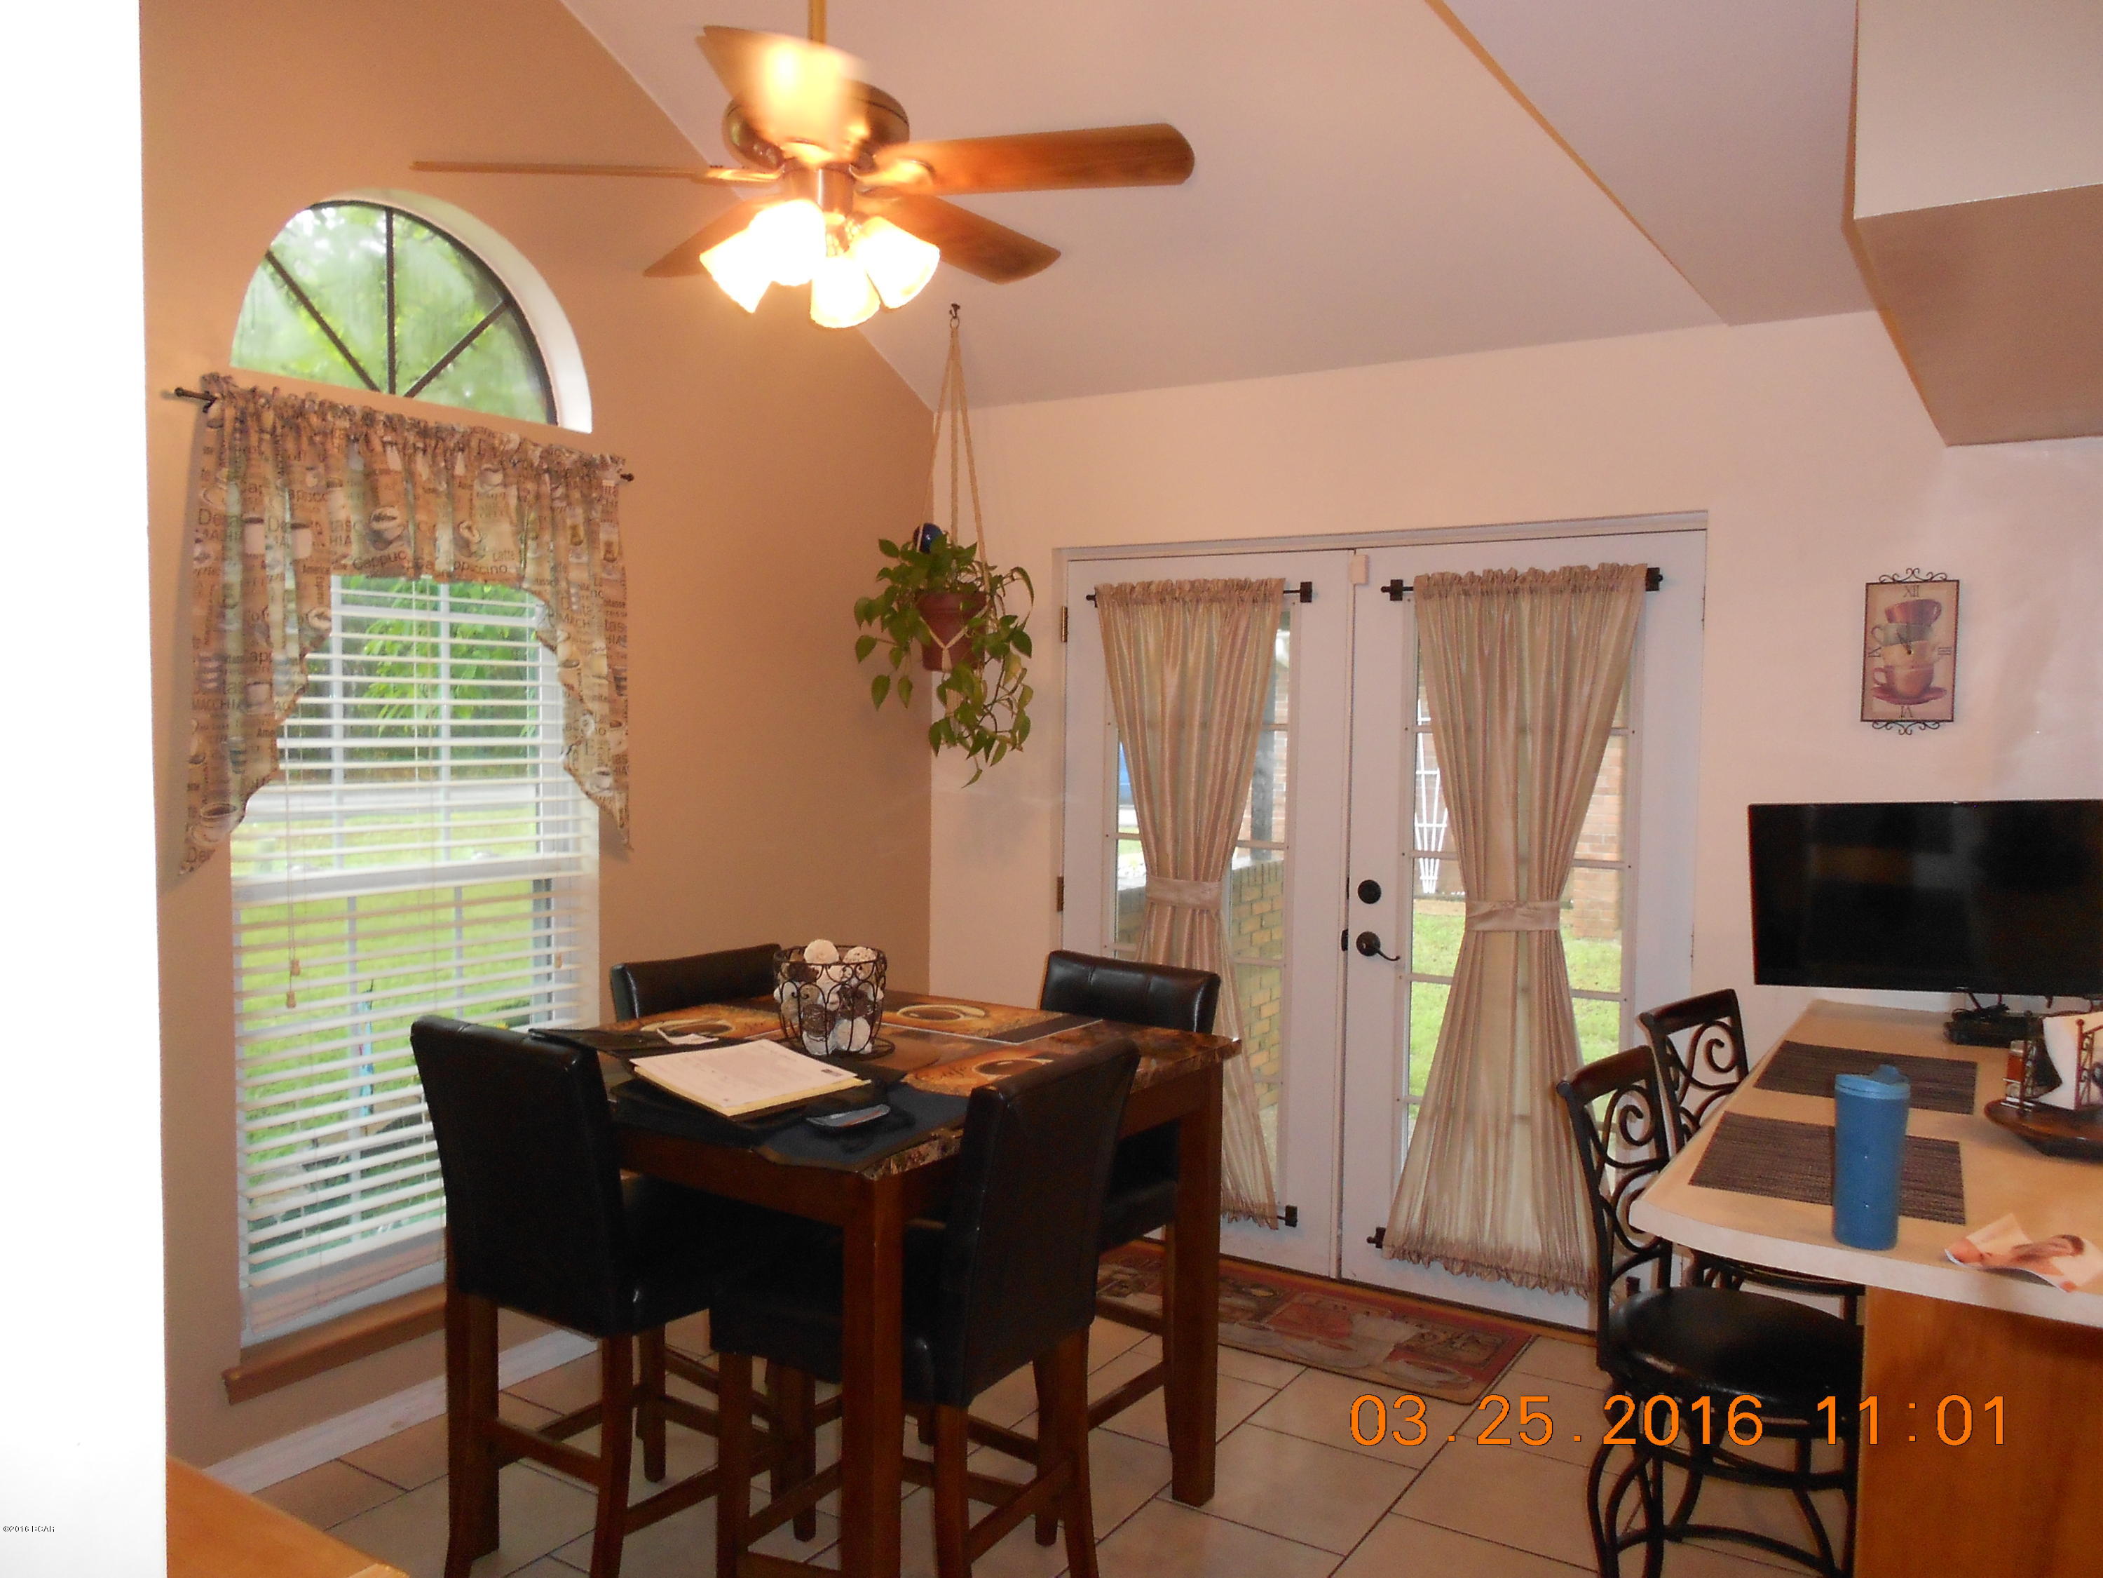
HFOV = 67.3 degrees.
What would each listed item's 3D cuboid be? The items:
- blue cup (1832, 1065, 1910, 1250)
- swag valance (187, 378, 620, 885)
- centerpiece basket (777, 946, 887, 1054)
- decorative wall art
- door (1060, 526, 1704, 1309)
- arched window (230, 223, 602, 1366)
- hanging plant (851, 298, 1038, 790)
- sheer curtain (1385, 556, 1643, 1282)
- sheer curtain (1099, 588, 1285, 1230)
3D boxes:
[{"bbox_3d":[1.043,0.469,2.018,0.092,0.218,0.092,2,3,32],"label":"blue cup"},{"bbox_3d":[-1.345,-0.318,3.418,0.100,0.950,1.080,2,3,32],"label":"swag valance"},{"bbox_3d":[-0.424,0.406,3.102,0.230,0.205,0.230,1,3,0],"label":"centerpiece basket"},{"bbox_3d":[1.947,-0.310,3.583,0.183,0.378,0.022,2,3,32],"label":"decorative wall art"},{"bbox_3d":[0.798,0.335,4.376,1.850,2.055,0.100,2,3,32],"label":"door"},{"bbox_3d":[-1.416,-0.090,3.536,0.140,2.400,0.920,2,3,32],"label":"arched window"},{"bbox_3d":[-0.300,-0.689,4.525,0.480,1.360,0.460,1,3,0],"label":"hanging plant"},{"bbox_3d":[1.183,0.361,4.081,0.635,1.850,0.075,2,3,32],"label":"sheer curtain"},{"bbox_3d":[0.384,0.318,4.588,0.615,1.840,0.075,2,3,32],"label":"sheer curtain"}]

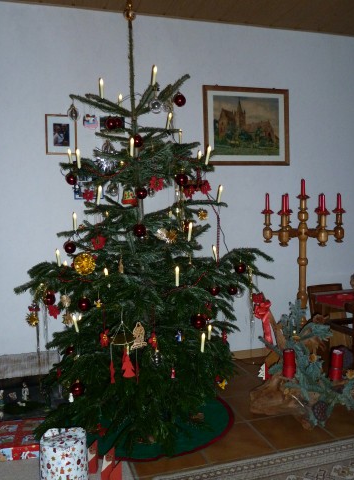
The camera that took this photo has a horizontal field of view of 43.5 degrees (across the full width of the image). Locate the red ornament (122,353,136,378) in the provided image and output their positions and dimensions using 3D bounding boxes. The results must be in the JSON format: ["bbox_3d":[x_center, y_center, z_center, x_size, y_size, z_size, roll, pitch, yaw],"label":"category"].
[{"bbox_3d":[-0.205,0.532,1.880,0.057,0.105,0.016,-2,4,-5],"label":"red ornament"}]

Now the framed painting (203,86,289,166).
[{"bbox_3d":[0.529,-0.834,3.268,0.690,0.566,0.028,-3,4,-17],"label":"framed painting"}]

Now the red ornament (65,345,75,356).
[{"bbox_3d":[-0.586,0.614,2.450,0.060,0.066,0.060,-2,3,-15],"label":"red ornament"}]

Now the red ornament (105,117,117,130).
[{"bbox_3d":[-0.369,-0.651,2.480,0.060,0.066,0.060,-2,3,-15],"label":"red ornament"}]

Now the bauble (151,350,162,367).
[{"bbox_3d":[-0.091,0.537,2.000,0.054,0.070,0.054,-2,3,-15],"label":"bauble"}]

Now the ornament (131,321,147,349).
[{"bbox_3d":[-0.160,0.405,1.870,0.068,0.115,0.016,-3,4,-15],"label":"ornament"}]

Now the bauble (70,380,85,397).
[{"bbox_3d":[-0.468,0.709,2.100,0.060,0.066,0.060,-2,3,-15],"label":"bauble"}]

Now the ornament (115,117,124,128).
[{"bbox_3d":[-0.346,-0.686,2.600,0.060,0.066,0.060,-2,3,-15],"label":"ornament"}]

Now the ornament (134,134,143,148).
[{"bbox_3d":[-0.194,-0.483,2.160,0.061,0.065,0.061,-2,3,-5],"label":"ornament"}]

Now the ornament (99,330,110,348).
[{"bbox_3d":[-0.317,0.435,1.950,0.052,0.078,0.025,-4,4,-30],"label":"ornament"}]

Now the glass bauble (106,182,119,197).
[{"bbox_3d":[-0.333,-0.262,2.290,0.060,0.064,0.060,-2,3,-8],"label":"glass bauble"}]

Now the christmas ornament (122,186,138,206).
[{"bbox_3d":[-0.244,-0.224,2.280,0.080,0.096,0.080,-3,2,-17],"label":"christmas ornament"}]

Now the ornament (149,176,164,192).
[{"bbox_3d":[-0.100,-0.274,2.160,0.073,0.075,0.028,-2,3,0],"label":"ornament"}]

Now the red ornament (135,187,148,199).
[{"bbox_3d":[-0.181,-0.240,2.260,0.060,0.064,0.060,-2,3,-4],"label":"red ornament"}]

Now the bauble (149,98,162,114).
[{"bbox_3d":[-0.108,-0.678,2.260,0.060,0.069,0.060,-2,3,-15],"label":"bauble"}]

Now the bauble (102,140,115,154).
[{"bbox_3d":[-0.356,-0.481,2.320,0.063,0.078,0.063,-2,4,-8],"label":"bauble"}]

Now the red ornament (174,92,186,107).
[{"bbox_3d":[0.015,-0.703,2.230,0.061,0.065,0.061,-2,3,1],"label":"red ornament"}]

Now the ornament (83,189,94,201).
[{"bbox_3d":[-0.489,-0.249,2.460,0.064,0.064,0.022,-2,3,-11],"label":"ornament"}]

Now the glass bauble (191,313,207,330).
[{"bbox_3d":[0.095,0.353,1.900,0.063,0.068,0.063,-1,4,3],"label":"glass bauble"}]

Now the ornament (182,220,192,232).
[{"bbox_3d":[0.056,-0.071,2.400,0.060,0.064,0.060,-2,3,1],"label":"ornament"}]

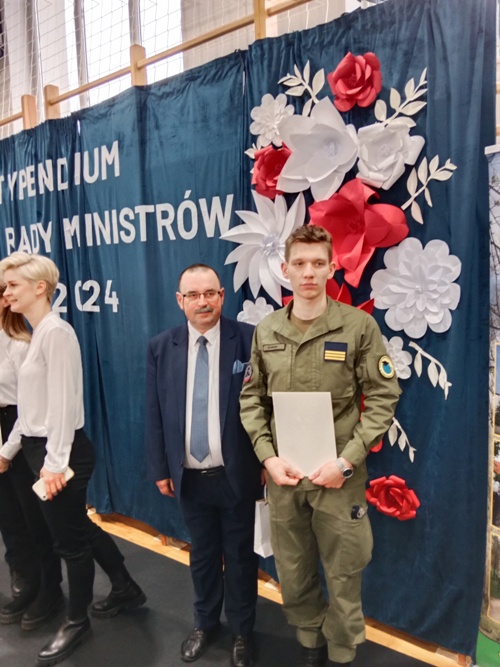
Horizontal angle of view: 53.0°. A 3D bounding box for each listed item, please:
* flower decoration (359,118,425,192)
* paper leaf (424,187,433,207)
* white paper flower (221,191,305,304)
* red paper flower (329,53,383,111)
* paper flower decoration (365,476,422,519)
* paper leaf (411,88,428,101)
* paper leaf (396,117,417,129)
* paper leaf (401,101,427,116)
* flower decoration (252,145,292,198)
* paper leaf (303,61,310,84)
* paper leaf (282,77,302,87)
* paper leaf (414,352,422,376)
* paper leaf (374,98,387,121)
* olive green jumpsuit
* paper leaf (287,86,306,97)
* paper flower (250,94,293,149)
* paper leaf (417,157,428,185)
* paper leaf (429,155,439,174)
[{"bbox_3d":[0.542,-0.688,1.952,0.273,0.253,0.120,4,8,36],"label":"flower decoration"},{"bbox_3d":[0.695,-0.529,1.954,0.026,0.080,0.016,-11,-1,37],"label":"paper leaf"},{"bbox_3d":[0.093,-0.408,2.376,0.550,0.540,0.110,3,7,36],"label":"white paper flower"},{"bbox_3d":[0.426,-1.040,2.058,0.225,0.220,0.110,3,7,36],"label":"red paper flower"},{"bbox_3d":[0.600,0.689,2.109,0.233,0.193,0.100,4,8,36],"label":"paper flower decoration"},{"bbox_3d":[0.644,-0.913,1.909,0.072,0.037,0.015,4,8,36],"label":"paper leaf"},{"bbox_3d":[0.594,-0.815,1.934,0.098,0.040,0.015,4,8,36],"label":"paper leaf"},{"bbox_3d":[0.643,-0.879,1.963,0.102,0.043,0.014,-6,2,36],"label":"paper leaf"},{"bbox_3d":[0.117,-0.734,2.272,0.249,0.244,0.100,4,8,36],"label":"flower decoration"},{"bbox_3d":[0.251,-1.143,2.196,0.032,0.095,0.016,13,14,34],"label":"paper leaf"},{"bbox_3d":[0.191,-1.122,2.242,0.099,0.030,0.016,19,17,33],"label":"paper leaf"},{"bbox_3d":[0.690,0.129,2.051,0.032,0.104,0.014,2,7,36],"label":"paper leaf"},{"bbox_3d":[0.523,-0.891,2.001,0.054,0.083,0.015,4,8,36],"label":"paper leaf"},{"bbox_3d":[0.291,0.604,1.955,0.590,1.480,0.370,1,7,25],"label":"olive green jumpsuit"},{"bbox_3d":[0.203,-1.069,2.214,0.108,0.035,0.015,4,8,36],"label":"paper leaf"},{"bbox_3d":[0.100,-0.972,2.285,0.240,0.240,0.080,3,8,36],"label":"paper flower"},{"bbox_3d":[0.680,-0.636,1.966,0.036,0.107,0.014,5,8,35],"label":"paper leaf"},{"bbox_3d":[0.715,-0.653,1.939,0.036,0.072,0.014,29,22,30],"label":"paper leaf"}]

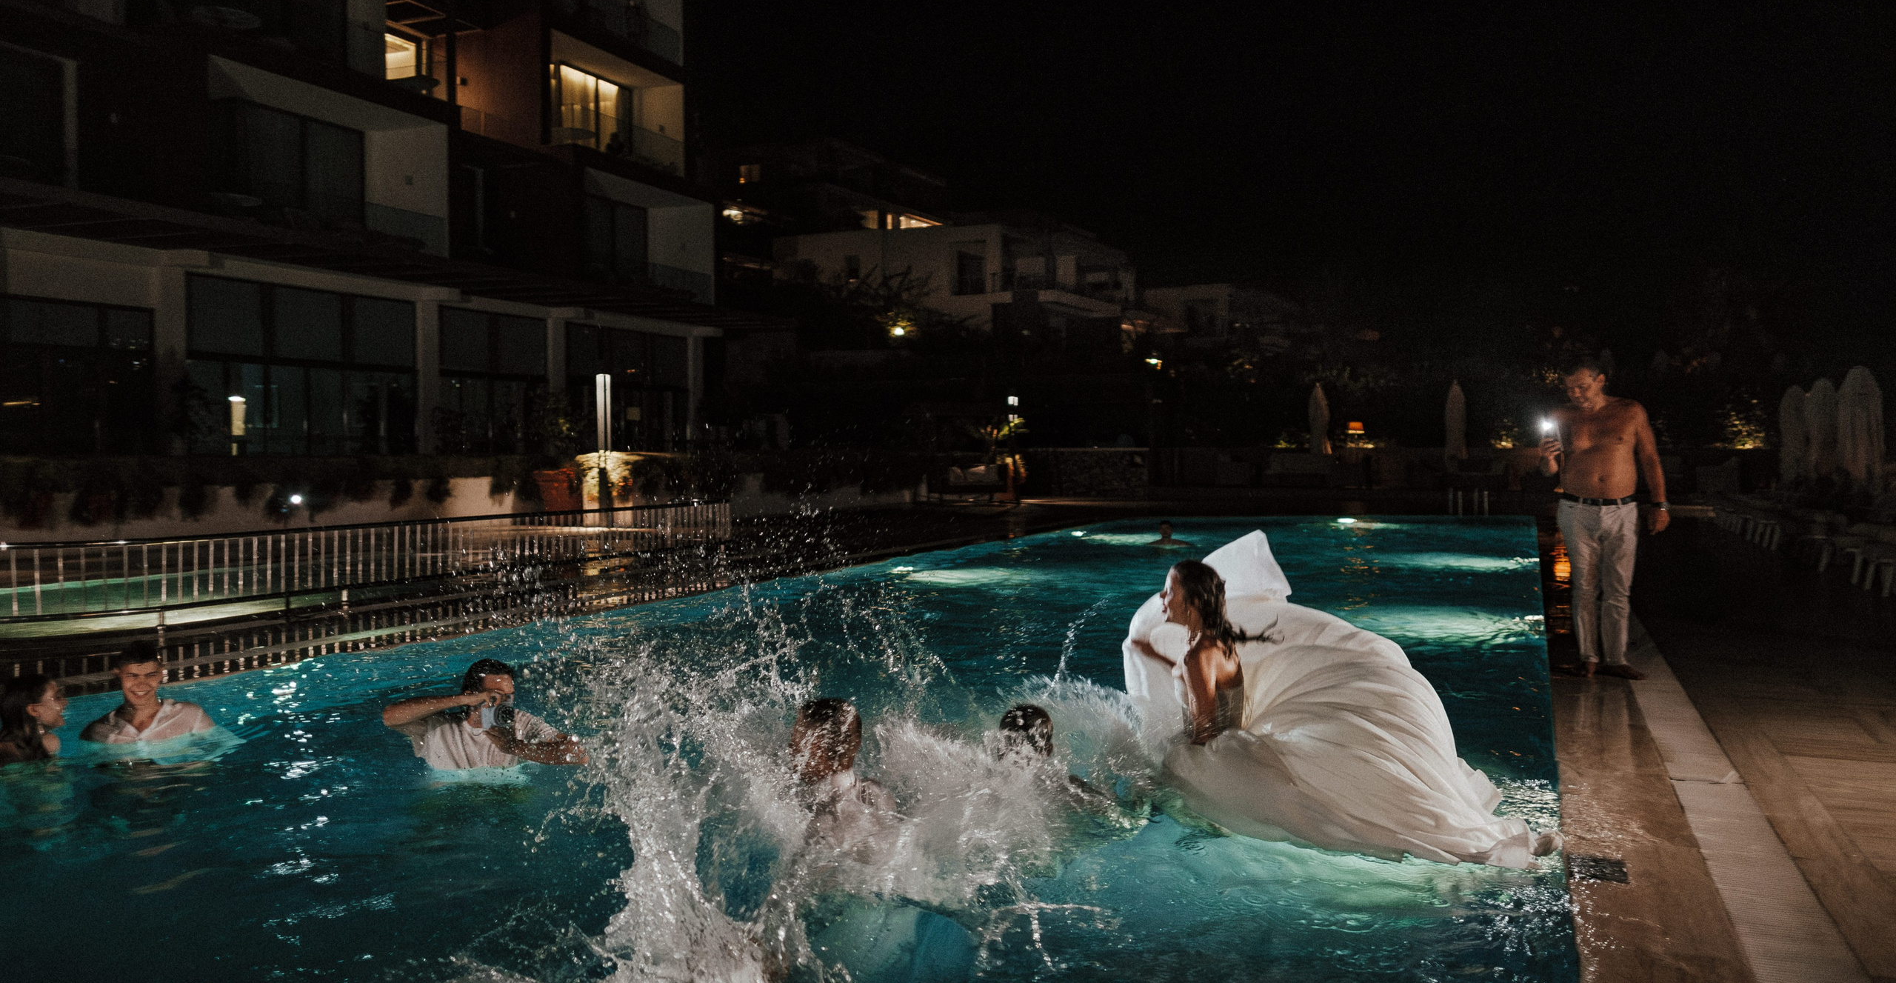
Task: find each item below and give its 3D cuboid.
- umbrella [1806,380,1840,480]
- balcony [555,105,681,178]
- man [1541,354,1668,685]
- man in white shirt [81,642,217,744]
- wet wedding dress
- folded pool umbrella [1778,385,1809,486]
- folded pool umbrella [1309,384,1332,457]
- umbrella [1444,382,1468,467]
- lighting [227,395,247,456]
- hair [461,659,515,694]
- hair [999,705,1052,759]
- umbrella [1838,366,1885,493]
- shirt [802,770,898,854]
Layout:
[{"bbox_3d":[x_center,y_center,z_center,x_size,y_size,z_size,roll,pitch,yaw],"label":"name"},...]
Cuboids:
[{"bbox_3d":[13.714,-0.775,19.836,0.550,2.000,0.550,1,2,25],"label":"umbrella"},{"bbox_3d":[-8.929,-8.840,32.039,1.750,1.050,5.100,1,2,25],"label":"balcony"},{"bbox_3d":[3.613,0.144,7.000,0.620,1.740,0.460,1,2,35],"label":"man"},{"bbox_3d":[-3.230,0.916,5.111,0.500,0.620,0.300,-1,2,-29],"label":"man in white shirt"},{"bbox_3d":[1.266,0.664,4.307,1.390,1.020,0.810,1,2,25],"label":"wet wedding dress"},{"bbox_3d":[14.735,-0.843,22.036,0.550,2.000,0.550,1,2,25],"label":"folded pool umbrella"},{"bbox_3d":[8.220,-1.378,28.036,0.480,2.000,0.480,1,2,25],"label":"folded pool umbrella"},{"bbox_3d":[11.061,-1.341,27.536,0.450,2.150,0.450,1,2,25],"label":"umbrella"},{"bbox_3d":[-11.978,-1.084,21.318,0.260,1.100,0.260,1,2,25],"label":"lighting"},{"bbox_3d":[-1.715,0.696,4.720,0.200,0.160,0.175,1,2,33],"label":"hair"},{"bbox_3d":[0.259,0.809,4.250,0.175,0.190,0.200,1,2,18],"label":"hair"},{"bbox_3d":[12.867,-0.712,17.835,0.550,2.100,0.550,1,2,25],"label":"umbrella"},{"bbox_3d":[-0.293,1.070,3.878,0.420,0.450,0.280,2,3,37],"label":"shirt"}]

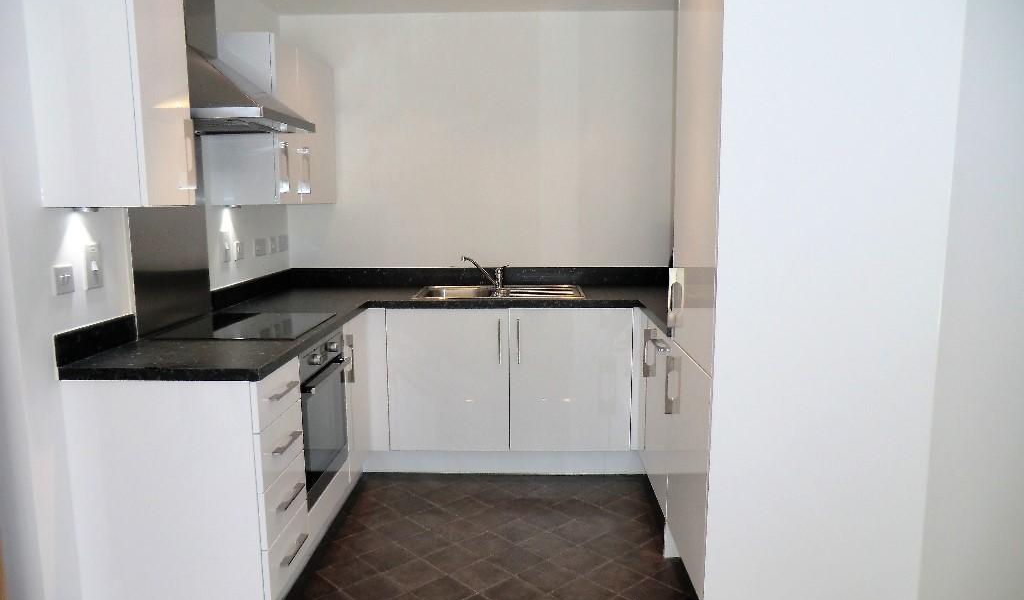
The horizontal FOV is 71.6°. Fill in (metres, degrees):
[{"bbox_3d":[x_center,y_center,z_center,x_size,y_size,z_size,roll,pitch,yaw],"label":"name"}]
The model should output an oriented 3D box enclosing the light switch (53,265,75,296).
[{"bbox_3d":[-1.353,-0.060,2.145,0.014,0.085,0.084,0,8,2],"label":"light switch"}]

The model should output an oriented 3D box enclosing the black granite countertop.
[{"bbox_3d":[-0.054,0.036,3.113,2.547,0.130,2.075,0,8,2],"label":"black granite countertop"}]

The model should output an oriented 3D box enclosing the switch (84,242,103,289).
[{"bbox_3d":[-1.346,-0.109,2.285,0.018,0.146,0.084,0,8,2],"label":"switch"}]

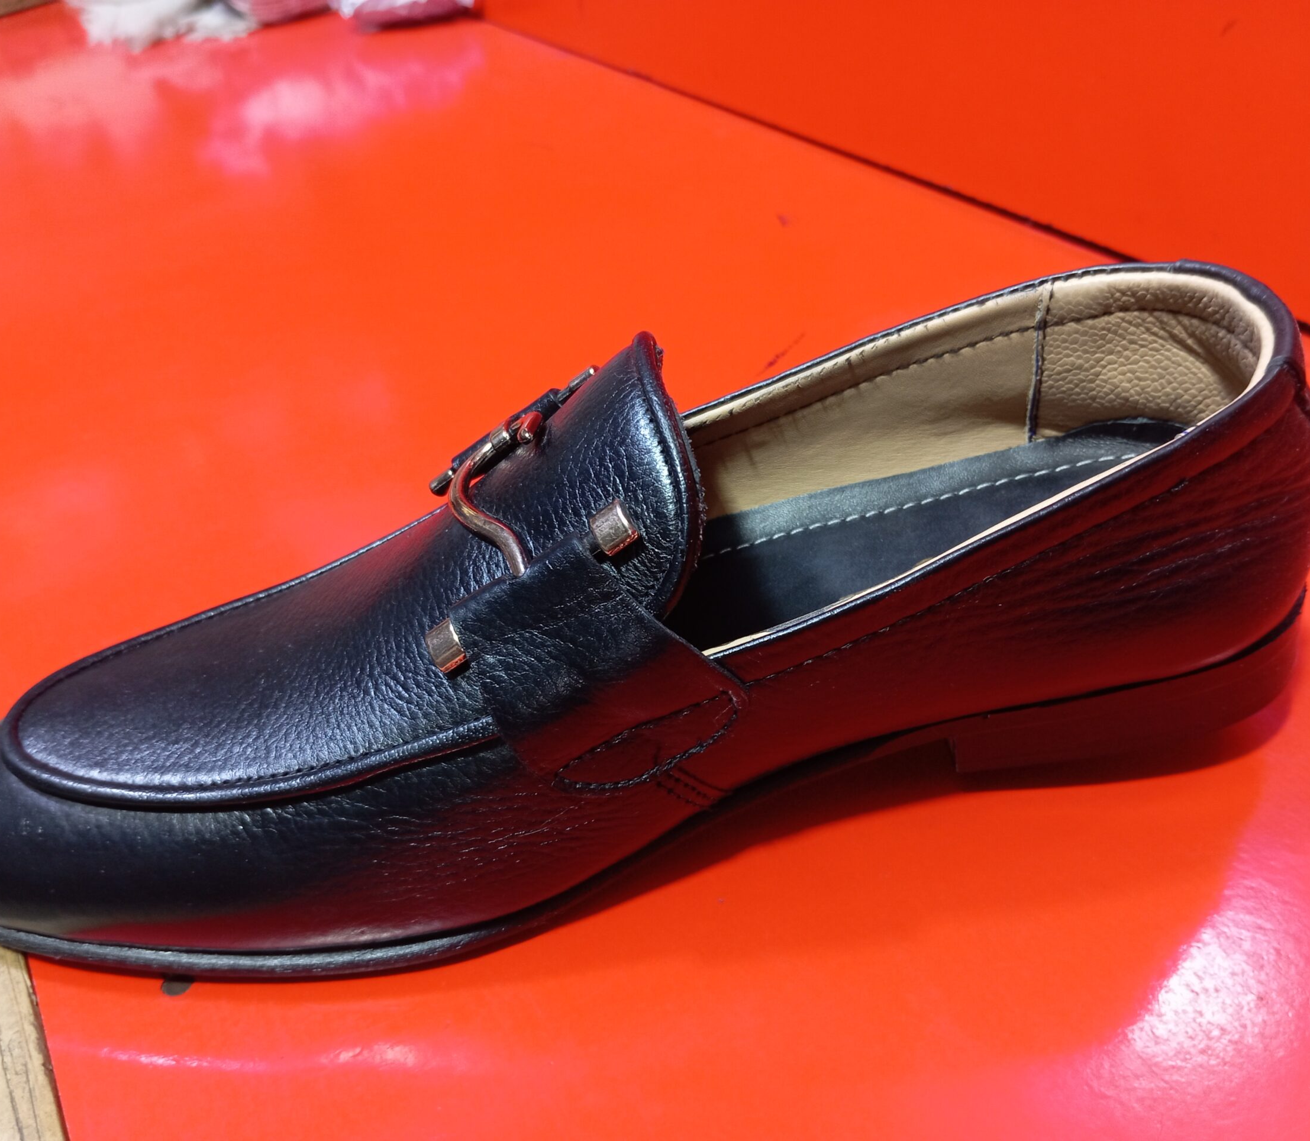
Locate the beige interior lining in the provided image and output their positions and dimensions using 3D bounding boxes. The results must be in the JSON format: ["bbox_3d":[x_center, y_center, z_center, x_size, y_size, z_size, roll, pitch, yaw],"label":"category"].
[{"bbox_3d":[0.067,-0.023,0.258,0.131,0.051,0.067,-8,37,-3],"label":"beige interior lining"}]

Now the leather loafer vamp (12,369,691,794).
[{"bbox_3d":[-0.059,0.005,0.234,0.147,0.062,0.083,-10,42,0],"label":"leather loafer vamp"}]

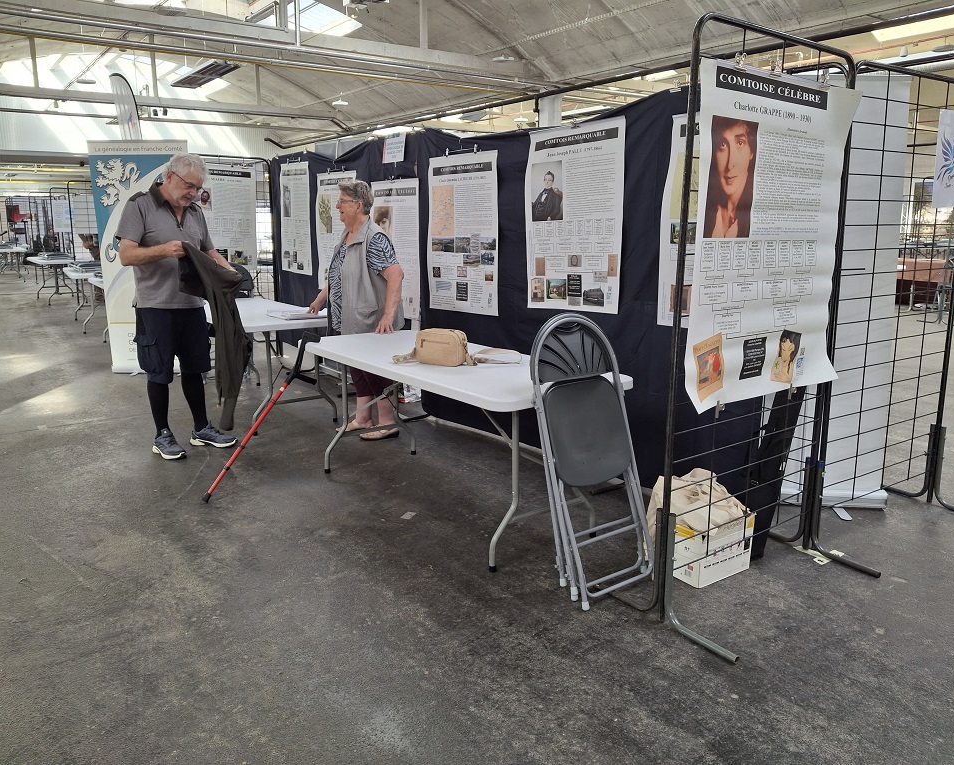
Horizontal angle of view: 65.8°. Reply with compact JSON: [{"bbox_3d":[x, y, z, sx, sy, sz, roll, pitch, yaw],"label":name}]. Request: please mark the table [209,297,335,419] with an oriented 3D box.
[{"bbox_3d":[-1.688,-0.181,5.602,0.760,0.742,1.825,-8,15,-36],"label":"table"}]

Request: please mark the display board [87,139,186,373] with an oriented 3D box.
[{"bbox_3d":[-2.973,-1.098,6.661,0.855,2.080,0.150,0,12,-2],"label":"display board"}]

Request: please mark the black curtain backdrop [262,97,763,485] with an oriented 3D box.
[{"bbox_3d":[-0.368,-0.774,5.286,0.120,2.030,5.370,-8,15,-36],"label":"black curtain backdrop"}]

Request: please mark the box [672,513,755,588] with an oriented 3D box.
[{"bbox_3d":[0.935,0.648,3.020,0.312,0.240,0.220,-8,14,-33],"label":"box"}]

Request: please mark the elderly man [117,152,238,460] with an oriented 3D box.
[{"bbox_3d":[-1.762,-0.441,4.366,0.560,1.760,0.570,9,14,34],"label":"elderly man"}]

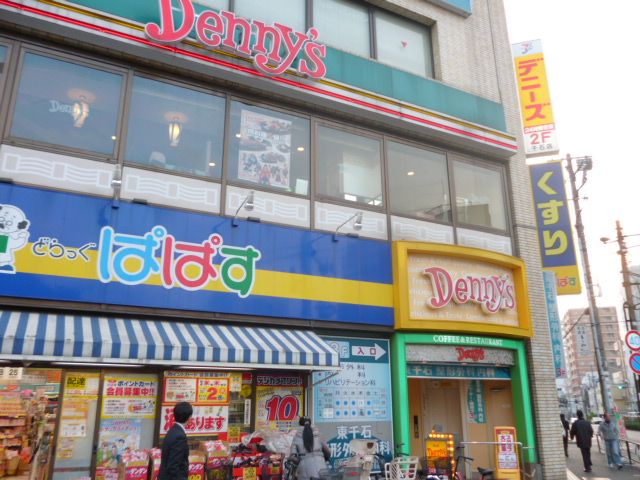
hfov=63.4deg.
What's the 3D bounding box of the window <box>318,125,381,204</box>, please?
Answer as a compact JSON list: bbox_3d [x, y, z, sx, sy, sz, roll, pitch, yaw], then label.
[{"bbox_3d":[0.664,-1.589,11.303,1.620,1.650,0.100,8,-19,-24],"label":"window"}]

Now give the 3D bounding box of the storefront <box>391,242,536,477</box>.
[{"bbox_3d":[2.907,2.523,10.534,3.650,4.700,0.900,8,-19,-25],"label":"storefront"}]

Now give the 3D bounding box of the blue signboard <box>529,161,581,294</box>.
[{"bbox_3d":[6.077,-0.305,13.434,0.870,3.580,0.250,-6,-18,17],"label":"blue signboard"}]

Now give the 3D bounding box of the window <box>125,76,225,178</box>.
[{"bbox_3d":[-2.683,-2.094,9.772,1.790,1.780,0.100,8,-19,-24],"label":"window"}]

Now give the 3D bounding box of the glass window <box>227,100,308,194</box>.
[{"bbox_3d":[-0.987,-1.745,10.008,1.743,1.687,0.100,8,-19,-25],"label":"glass window"}]

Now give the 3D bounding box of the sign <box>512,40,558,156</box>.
[{"bbox_3d":[6.048,-4.004,14.605,0.850,3.580,0.250,-6,-18,17],"label":"sign"}]

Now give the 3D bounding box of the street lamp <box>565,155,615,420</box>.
[{"bbox_3d":[10.378,2.077,20.034,0.420,11.818,0.420,-9,-20,26],"label":"street lamp"}]

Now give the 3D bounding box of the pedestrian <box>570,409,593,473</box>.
[{"bbox_3d":[7.921,6.014,15.515,0.600,1.720,0.420,-10,-20,30],"label":"pedestrian"}]

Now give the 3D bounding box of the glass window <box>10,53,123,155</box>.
[{"bbox_3d":[-4.345,-2.342,9.011,1.620,1.650,0.100,8,-19,-24],"label":"glass window"}]

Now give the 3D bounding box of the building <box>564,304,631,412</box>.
[{"bbox_3d":[103.316,44.688,194.773,16.000,34.500,18.000,-5,-18,16],"label":"building"}]

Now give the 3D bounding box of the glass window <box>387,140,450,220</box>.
[{"bbox_3d":[2.210,-1.261,11.540,1.650,1.707,0.100,8,-19,-25],"label":"glass window"}]

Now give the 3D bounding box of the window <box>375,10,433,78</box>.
[{"bbox_3d":[2.094,-4.723,12.785,1.700,1.412,0.100,8,-19,-25],"label":"window"}]

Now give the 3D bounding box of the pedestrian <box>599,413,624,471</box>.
[{"bbox_3d":[9.424,6.556,16.921,0.580,1.700,0.420,-7,-19,22],"label":"pedestrian"}]

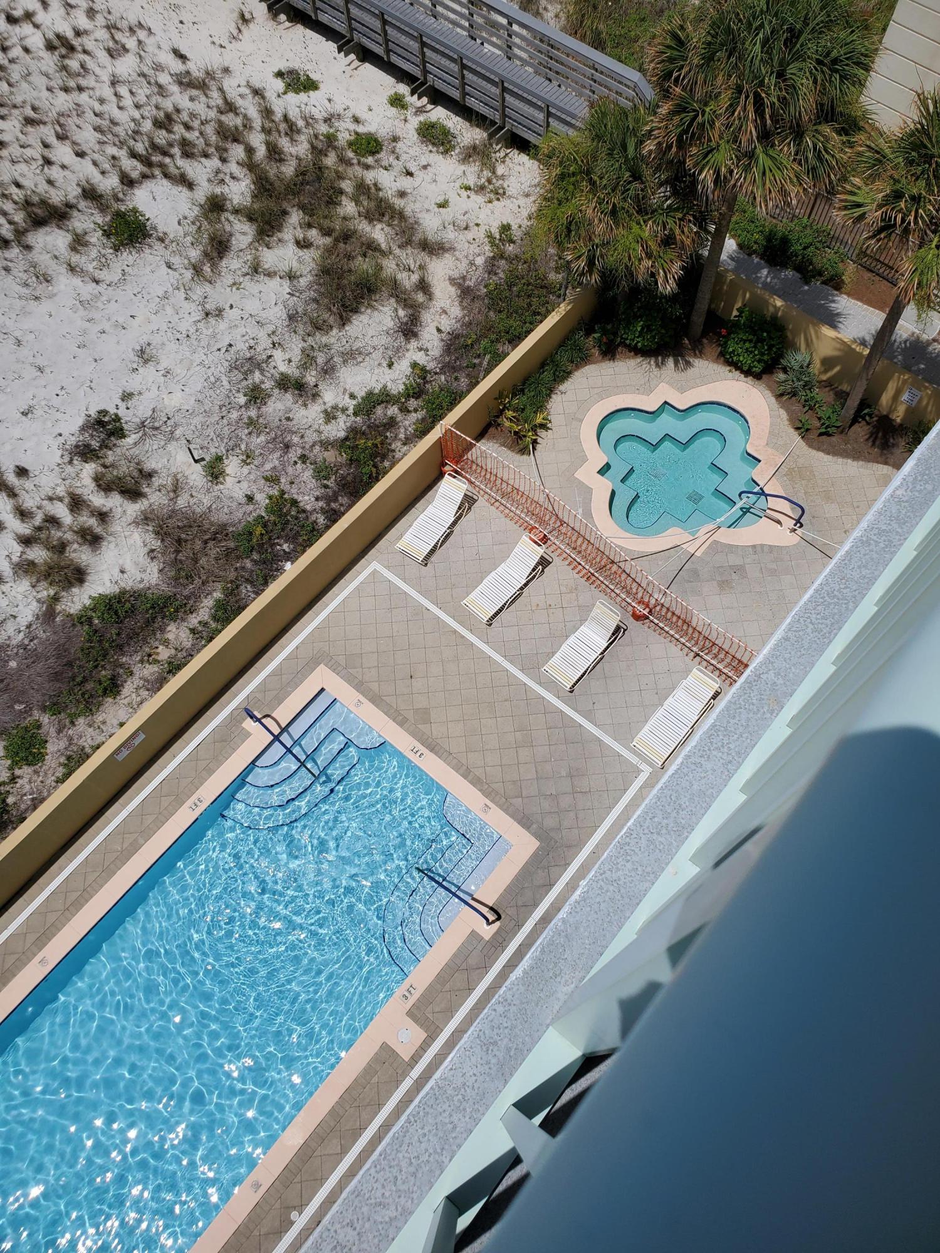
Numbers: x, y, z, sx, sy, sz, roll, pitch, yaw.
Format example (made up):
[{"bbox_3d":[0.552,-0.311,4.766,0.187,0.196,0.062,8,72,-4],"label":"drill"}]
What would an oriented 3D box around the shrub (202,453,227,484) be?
[{"bbox_3d":[-5.001,-3.108,18.406,0.500,0.420,0.500,0,65,0],"label":"shrub"}]

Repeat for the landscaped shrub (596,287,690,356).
[{"bbox_3d":[3.742,-6.752,20.588,1.950,1.350,1.400,0,65,-1],"label":"landscaped shrub"}]

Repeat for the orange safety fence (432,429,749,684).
[{"bbox_3d":[2.331,-1.381,18.022,7.450,1.360,0.380,39,70,16],"label":"orange safety fence"}]

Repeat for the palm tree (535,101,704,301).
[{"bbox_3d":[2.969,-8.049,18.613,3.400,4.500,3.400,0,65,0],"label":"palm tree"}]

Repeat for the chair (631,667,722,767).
[{"bbox_3d":[3.645,1.637,16.620,0.680,0.780,1.740,37,70,16],"label":"chair"}]

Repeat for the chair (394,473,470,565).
[{"bbox_3d":[-0.716,-2.108,18.627,0.650,0.800,1.820,30,68,13],"label":"chair"}]

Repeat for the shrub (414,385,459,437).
[{"bbox_3d":[-0.719,-4.549,19.780,1.050,0.800,1.050,37,70,15],"label":"shrub"}]

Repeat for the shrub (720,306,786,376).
[{"bbox_3d":[6.101,-6.133,20.317,1.350,1.380,1.350,0,65,-1],"label":"shrub"}]

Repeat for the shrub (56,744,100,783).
[{"bbox_3d":[-6.630,2.314,15.893,0.600,0.500,0.900,37,70,16],"label":"shrub"}]

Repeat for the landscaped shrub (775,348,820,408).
[{"bbox_3d":[6.881,-5.230,19.767,0.980,0.900,0.980,0,65,0],"label":"landscaped shrub"}]

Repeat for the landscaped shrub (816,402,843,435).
[{"bbox_3d":[7.488,-4.341,19.588,0.560,0.460,0.560,0,65,0],"label":"landscaped shrub"}]

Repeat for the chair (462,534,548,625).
[{"bbox_3d":[0.672,-0.883,17.800,0.680,0.800,1.710,39,71,17],"label":"chair"}]

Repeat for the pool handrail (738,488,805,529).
[{"bbox_3d":[6.030,-2.443,18.849,1.270,0.880,0.070,37,70,15],"label":"pool handrail"}]

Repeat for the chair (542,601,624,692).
[{"bbox_3d":[2.091,0.368,17.447,0.650,0.900,1.670,37,70,15],"label":"chair"}]

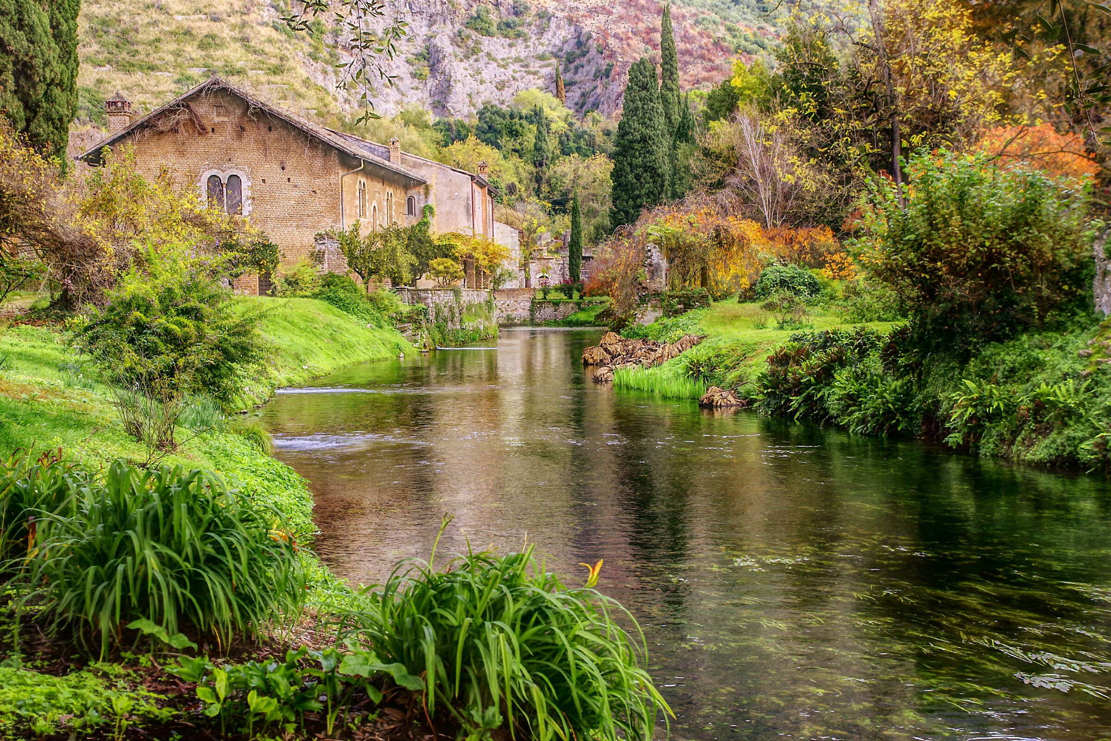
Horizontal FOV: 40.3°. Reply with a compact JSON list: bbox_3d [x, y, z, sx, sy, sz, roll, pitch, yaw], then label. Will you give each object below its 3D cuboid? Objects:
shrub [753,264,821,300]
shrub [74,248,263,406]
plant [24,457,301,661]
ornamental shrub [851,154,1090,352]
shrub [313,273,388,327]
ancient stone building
[{"bbox_3d":[6.731,-2.565,44.000,1.970,1.086,1.773,0,3,9],"label":"shrub"},{"bbox_3d":[-5.760,-0.614,22.500,2.828,2.364,2.546,-2,3,-14],"label":"shrub"},{"bbox_3d":[-1.736,0.785,6.700,1.246,0.785,1.121,-2,3,-15],"label":"plant"},{"bbox_3d":[6.199,-1.744,22.500,3.603,3.023,3.063,0,3,15],"label":"ornamental shrub"},{"bbox_3d":[-6.924,-2.372,51.000,2.518,1.816,2.266,-1,3,-8],"label":"shrub"},{"bbox_3d":[-12.030,-8.712,78.740,15.900,9.600,28.400,-1,3,4],"label":"ancient stone building"}]

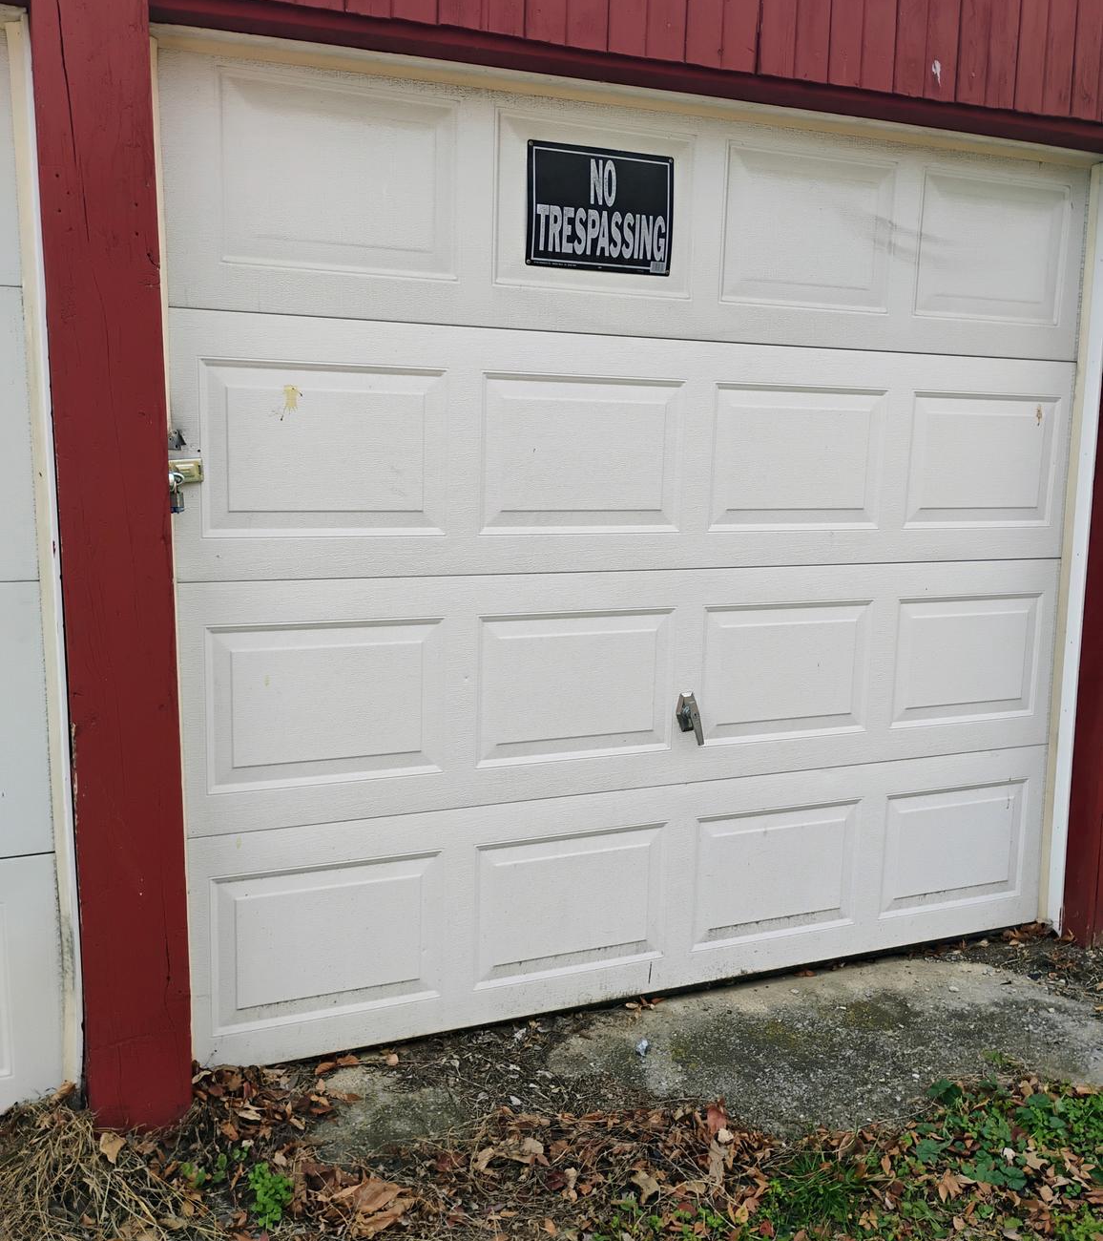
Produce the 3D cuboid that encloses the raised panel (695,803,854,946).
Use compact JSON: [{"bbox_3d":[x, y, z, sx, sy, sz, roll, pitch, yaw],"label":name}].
[{"bbox_3d":[0.589,0.654,3.085,0.501,0.339,0.025,-2,9,-24],"label":"raised panel"}]

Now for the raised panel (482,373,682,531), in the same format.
[{"bbox_3d":[0.078,-0.372,2.684,0.493,0.341,0.020,-3,10,-24],"label":"raised panel"}]

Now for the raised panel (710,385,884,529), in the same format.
[{"bbox_3d":[0.615,-0.395,2.921,0.493,0.341,0.020,-3,10,-24],"label":"raised panel"}]

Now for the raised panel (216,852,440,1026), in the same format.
[{"bbox_3d":[-0.485,0.701,2.612,0.501,0.339,0.025,-2,9,-24],"label":"raised panel"}]

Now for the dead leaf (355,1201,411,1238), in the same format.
[{"bbox_3d":[-0.300,1.067,2.113,0.065,0.030,0.115,10,12,44],"label":"dead leaf"}]

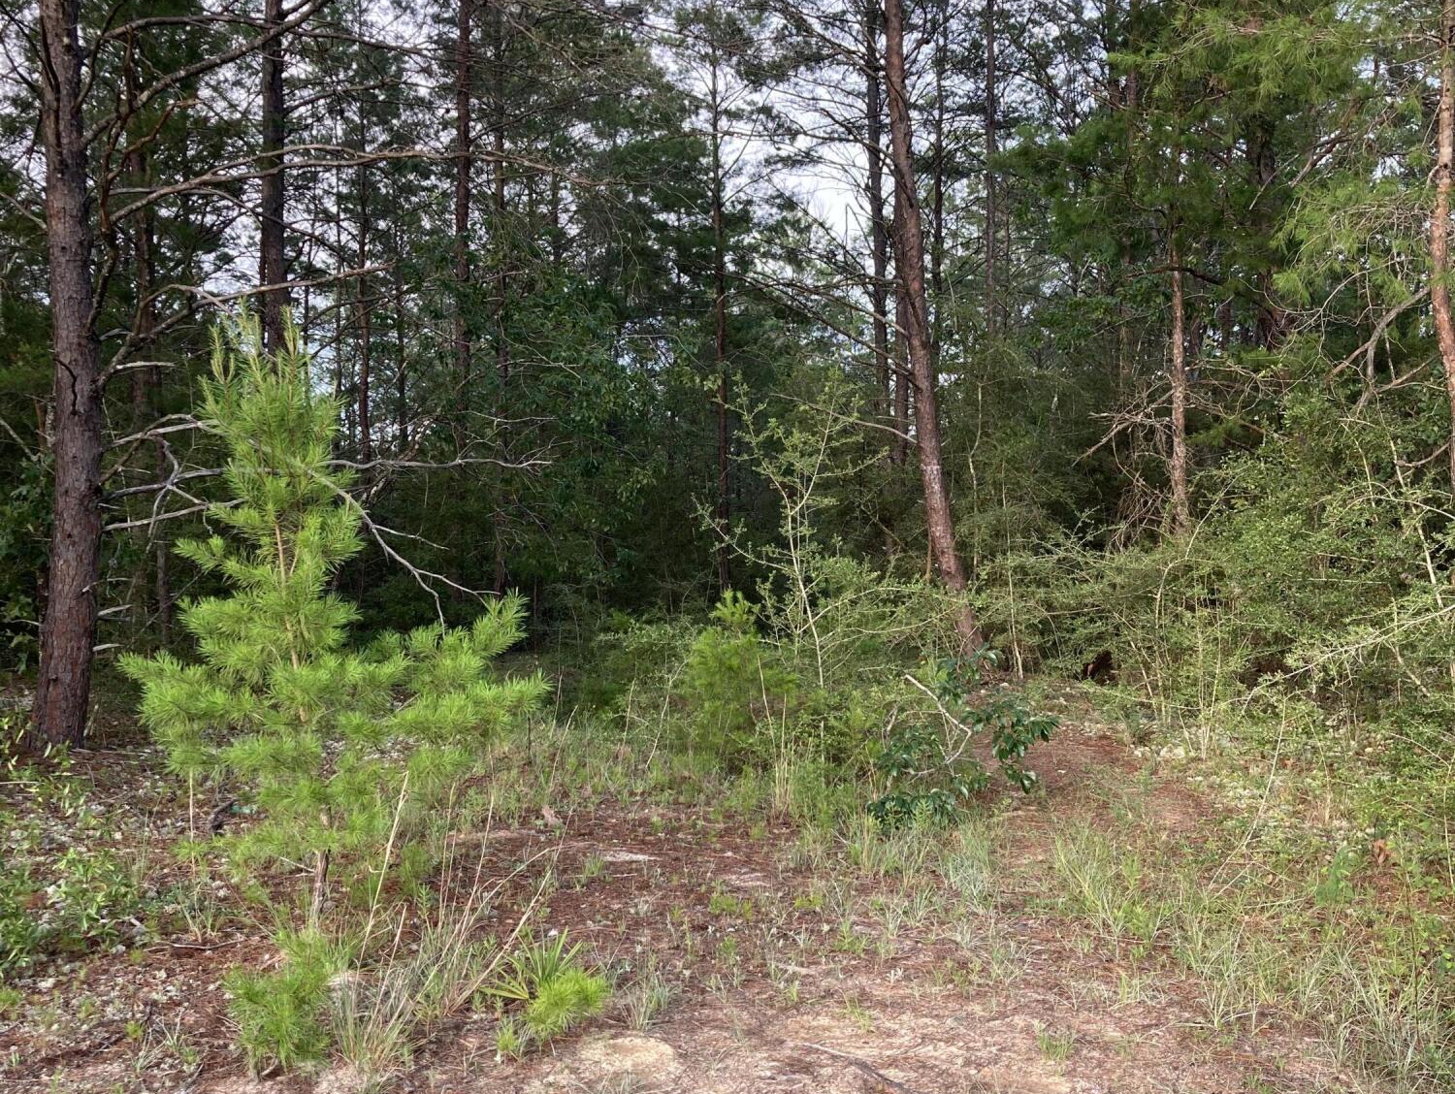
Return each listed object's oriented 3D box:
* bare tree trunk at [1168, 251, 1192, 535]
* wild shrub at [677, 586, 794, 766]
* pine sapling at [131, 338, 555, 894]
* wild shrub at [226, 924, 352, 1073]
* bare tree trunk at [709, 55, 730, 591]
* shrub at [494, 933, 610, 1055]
[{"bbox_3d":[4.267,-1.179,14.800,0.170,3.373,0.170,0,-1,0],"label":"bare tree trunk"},{"bbox_3d":[0.069,0.882,10.200,0.736,1.202,0.750,0,-1,0],"label":"wild shrub"},{"bbox_3d":[-1.557,0.287,6.200,1.621,2.365,1.550,0,-1,0],"label":"pine sapling"},{"bbox_3d":[-1.312,1.350,4.700,0.365,0.427,0.360,0,-1,0],"label":"wild shrub"},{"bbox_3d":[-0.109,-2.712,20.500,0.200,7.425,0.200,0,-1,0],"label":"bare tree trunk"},{"bbox_3d":[-0.538,1.368,4.800,0.346,0.360,0.350,0,-1,0],"label":"shrub"}]

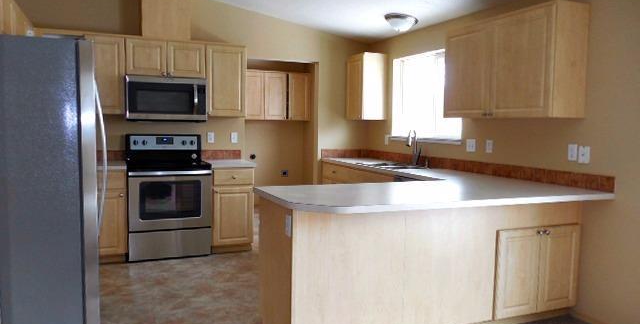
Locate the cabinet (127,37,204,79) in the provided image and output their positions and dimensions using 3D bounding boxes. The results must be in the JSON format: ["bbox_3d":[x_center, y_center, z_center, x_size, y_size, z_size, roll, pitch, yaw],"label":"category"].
[{"bbox_3d":[-1.592,-1.046,4.787,0.768,0.373,0.321,-1,5,-23],"label":"cabinet"}]

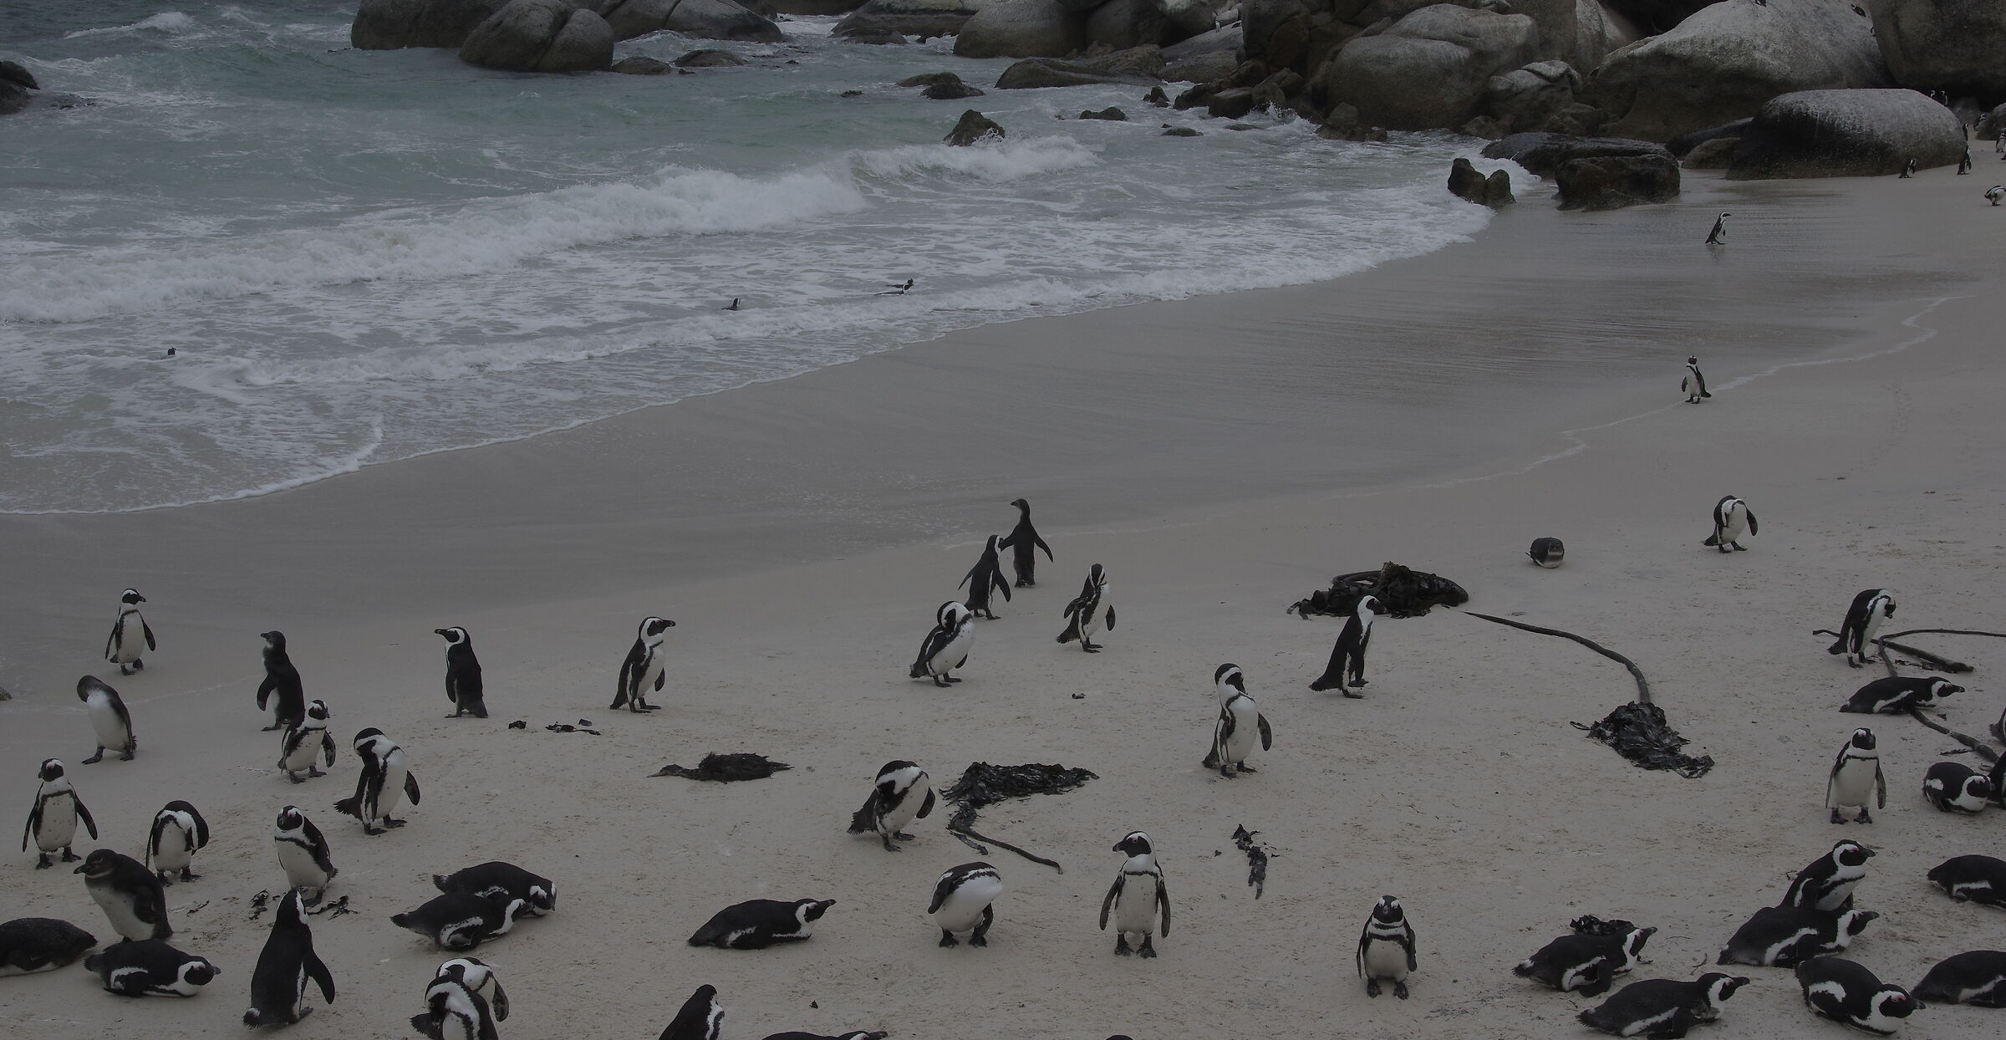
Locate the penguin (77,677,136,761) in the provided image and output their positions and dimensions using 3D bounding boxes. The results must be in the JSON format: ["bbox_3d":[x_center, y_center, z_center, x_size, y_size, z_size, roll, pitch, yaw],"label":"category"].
[{"bbox_3d":[-4.539,1.004,12.111,0.217,0.435,0.282,10,18,33],"label":"penguin"}]

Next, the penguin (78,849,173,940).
[{"bbox_3d":[-3.869,1.631,10.548,0.390,0.430,0.250,-7,16,-25],"label":"penguin"}]

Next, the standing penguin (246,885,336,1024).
[{"bbox_3d":[-2.730,1.659,9.138,0.293,0.506,0.282,9,18,32],"label":"standing penguin"}]

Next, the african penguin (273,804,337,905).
[{"bbox_3d":[-3.131,1.491,10.722,0.231,0.441,0.253,6,16,22],"label":"african penguin"}]

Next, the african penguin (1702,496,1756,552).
[{"bbox_3d":[4.985,0.017,16.429,0.280,0.390,0.300,-13,20,-40],"label":"african penguin"}]

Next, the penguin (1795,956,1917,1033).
[{"bbox_3d":[3.323,1.831,9.335,0.220,0.220,0.530,-14,20,-41],"label":"penguin"}]

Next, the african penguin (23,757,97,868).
[{"bbox_3d":[-4.972,1.506,12.537,0.370,0.577,0.260,-6,16,-22],"label":"african penguin"}]

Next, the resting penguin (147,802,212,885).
[{"bbox_3d":[-3.654,1.416,10.591,0.250,0.370,0.280,-8,17,-27],"label":"resting penguin"}]

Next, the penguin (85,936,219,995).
[{"bbox_3d":[-3.454,1.808,9.705,0.557,0.203,0.221,1,15,5],"label":"penguin"}]

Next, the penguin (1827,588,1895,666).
[{"bbox_3d":[4.843,0.601,13.513,0.350,0.430,0.220,8,17,27],"label":"penguin"}]

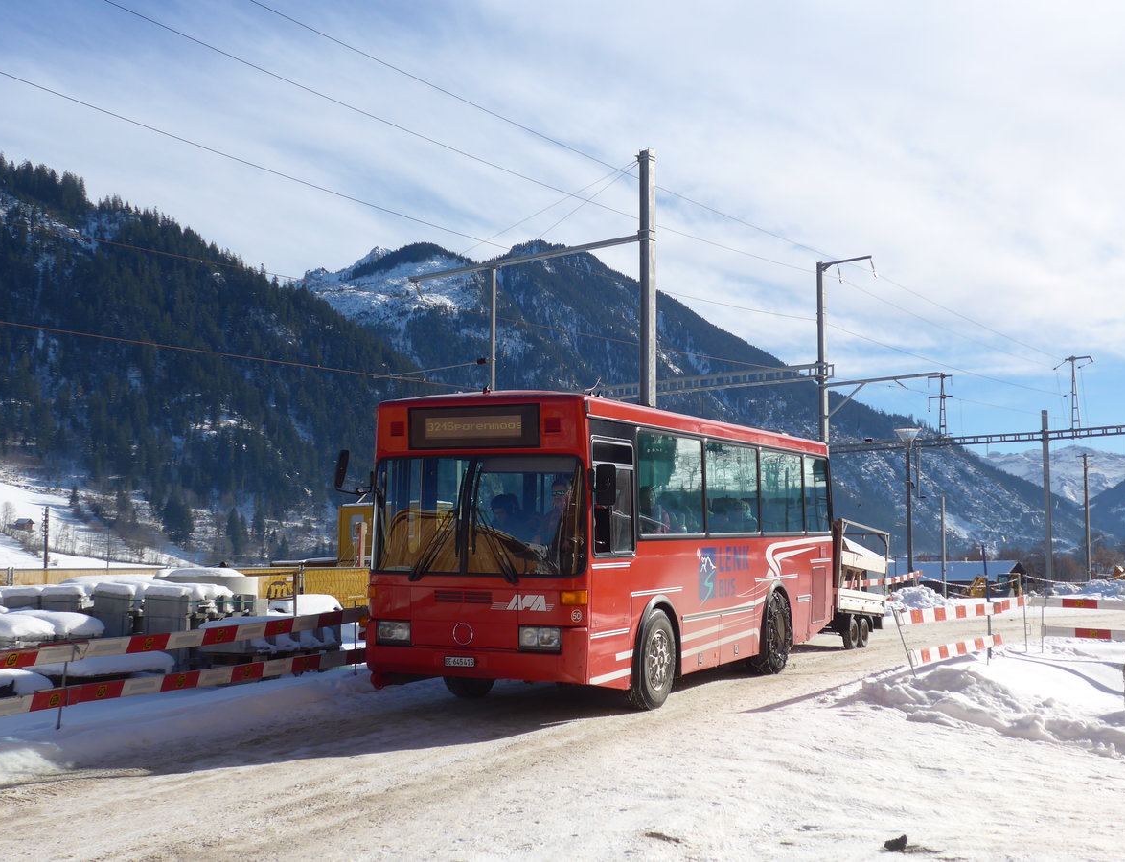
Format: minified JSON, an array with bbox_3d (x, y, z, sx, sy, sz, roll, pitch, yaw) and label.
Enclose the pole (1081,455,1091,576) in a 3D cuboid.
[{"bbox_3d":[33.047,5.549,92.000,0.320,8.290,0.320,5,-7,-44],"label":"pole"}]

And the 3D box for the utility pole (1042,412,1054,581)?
[{"bbox_3d":[22.890,3.212,69.000,0.270,8.400,0.270,5,-7,-44],"label":"utility pole"}]

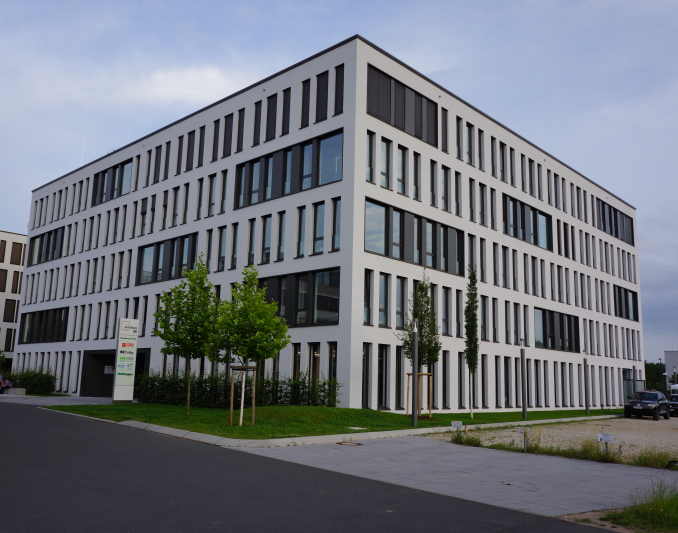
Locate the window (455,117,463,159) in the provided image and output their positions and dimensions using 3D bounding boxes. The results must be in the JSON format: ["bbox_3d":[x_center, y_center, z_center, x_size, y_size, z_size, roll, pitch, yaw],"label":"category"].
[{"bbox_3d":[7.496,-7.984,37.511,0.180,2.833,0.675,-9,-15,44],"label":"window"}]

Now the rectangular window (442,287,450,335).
[{"bbox_3d":[6.004,2.523,33.777,0.200,2.753,0.892,-9,-15,44],"label":"rectangular window"}]

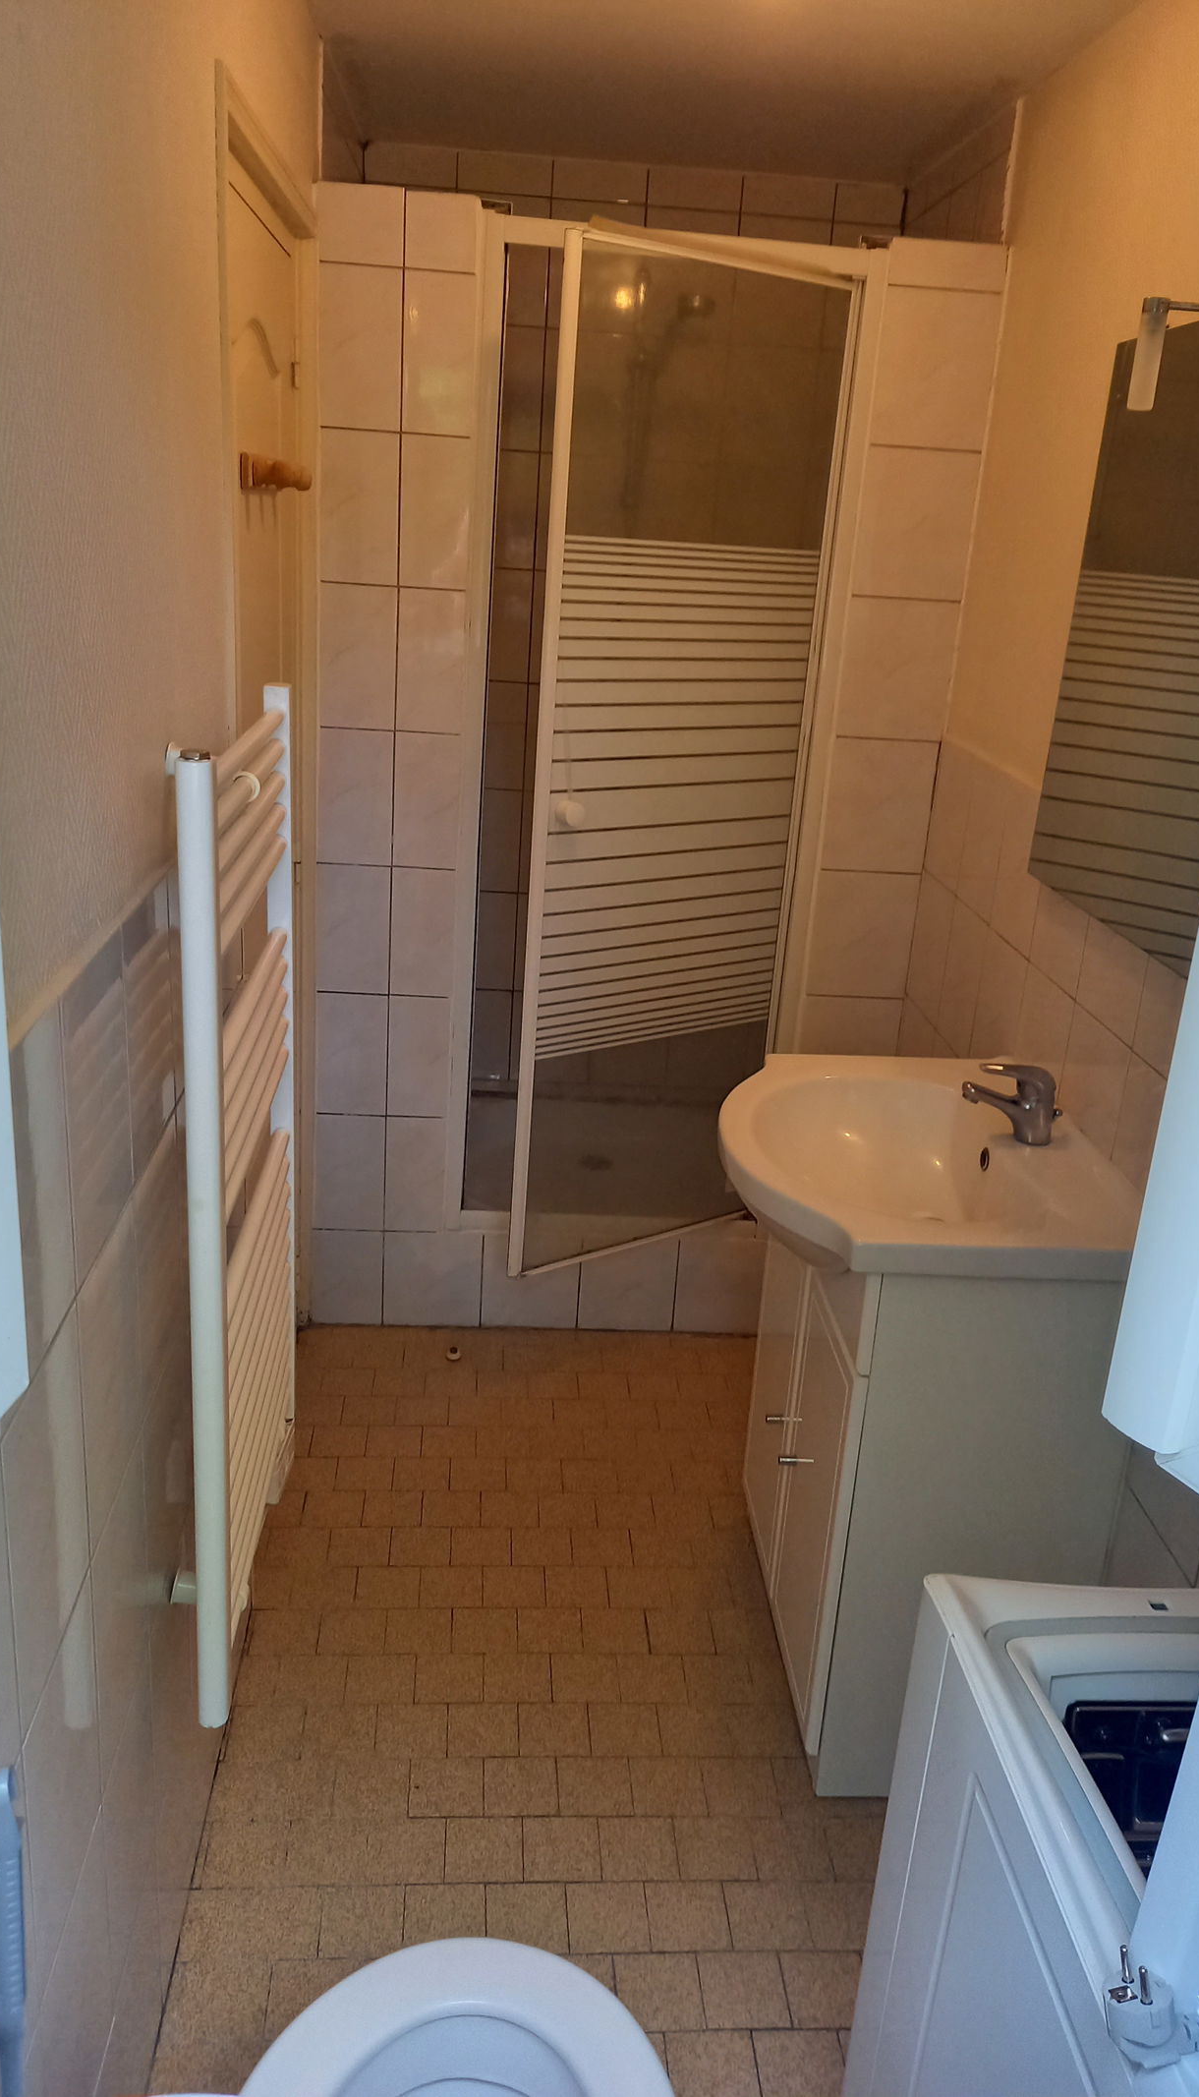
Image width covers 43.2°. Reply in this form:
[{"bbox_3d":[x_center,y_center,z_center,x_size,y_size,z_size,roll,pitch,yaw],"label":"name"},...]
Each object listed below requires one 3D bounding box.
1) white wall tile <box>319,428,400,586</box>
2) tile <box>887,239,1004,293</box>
[{"bbox_3d":[-0.412,-0.930,2.606,0.137,0.250,0.010,2,19,-5],"label":"white wall tile"},{"bbox_3d":[0.583,-1.319,2.556,0.198,0.071,0.010,2,19,-5],"label":"tile"}]

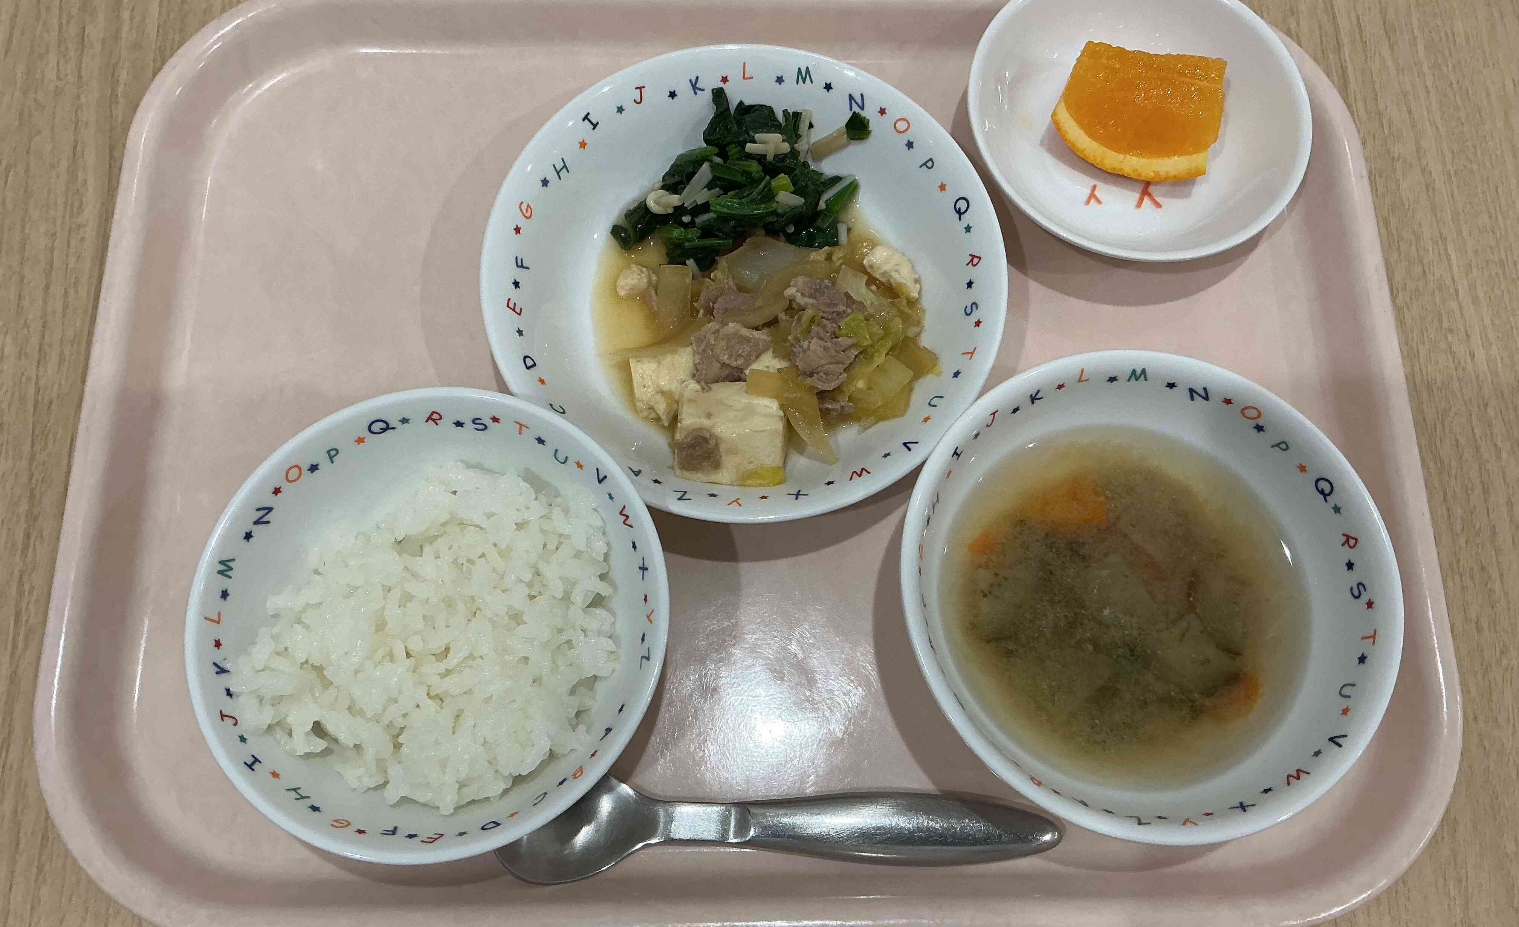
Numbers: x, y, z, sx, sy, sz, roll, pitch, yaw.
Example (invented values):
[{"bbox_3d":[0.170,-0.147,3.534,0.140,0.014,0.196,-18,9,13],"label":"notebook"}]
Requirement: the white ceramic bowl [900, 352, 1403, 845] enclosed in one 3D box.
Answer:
[{"bbox_3d":[0.093,0.036,0.329,0.120,0.051,0.120,0,72,-1],"label":"white ceramic bowl"}]

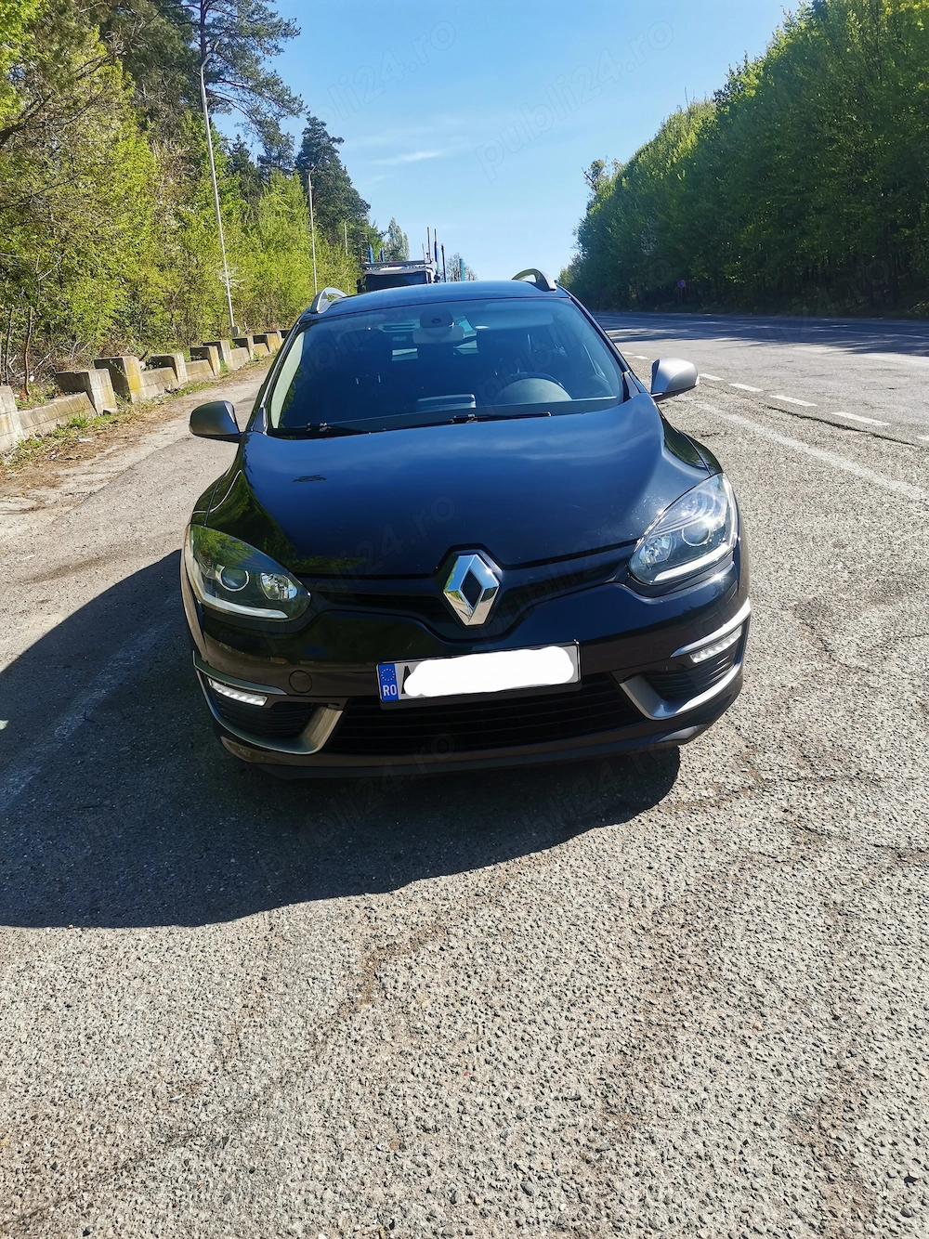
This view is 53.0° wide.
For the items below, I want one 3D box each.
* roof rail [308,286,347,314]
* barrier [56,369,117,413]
[{"bbox_3d":[-0.688,-1.705,4.951,0.085,0.120,1.800,-5,19,-1],"label":"roof rail"},{"bbox_3d":[-6.724,-4.048,16.617,0.560,0.760,1.000,-5,19,-1],"label":"barrier"}]

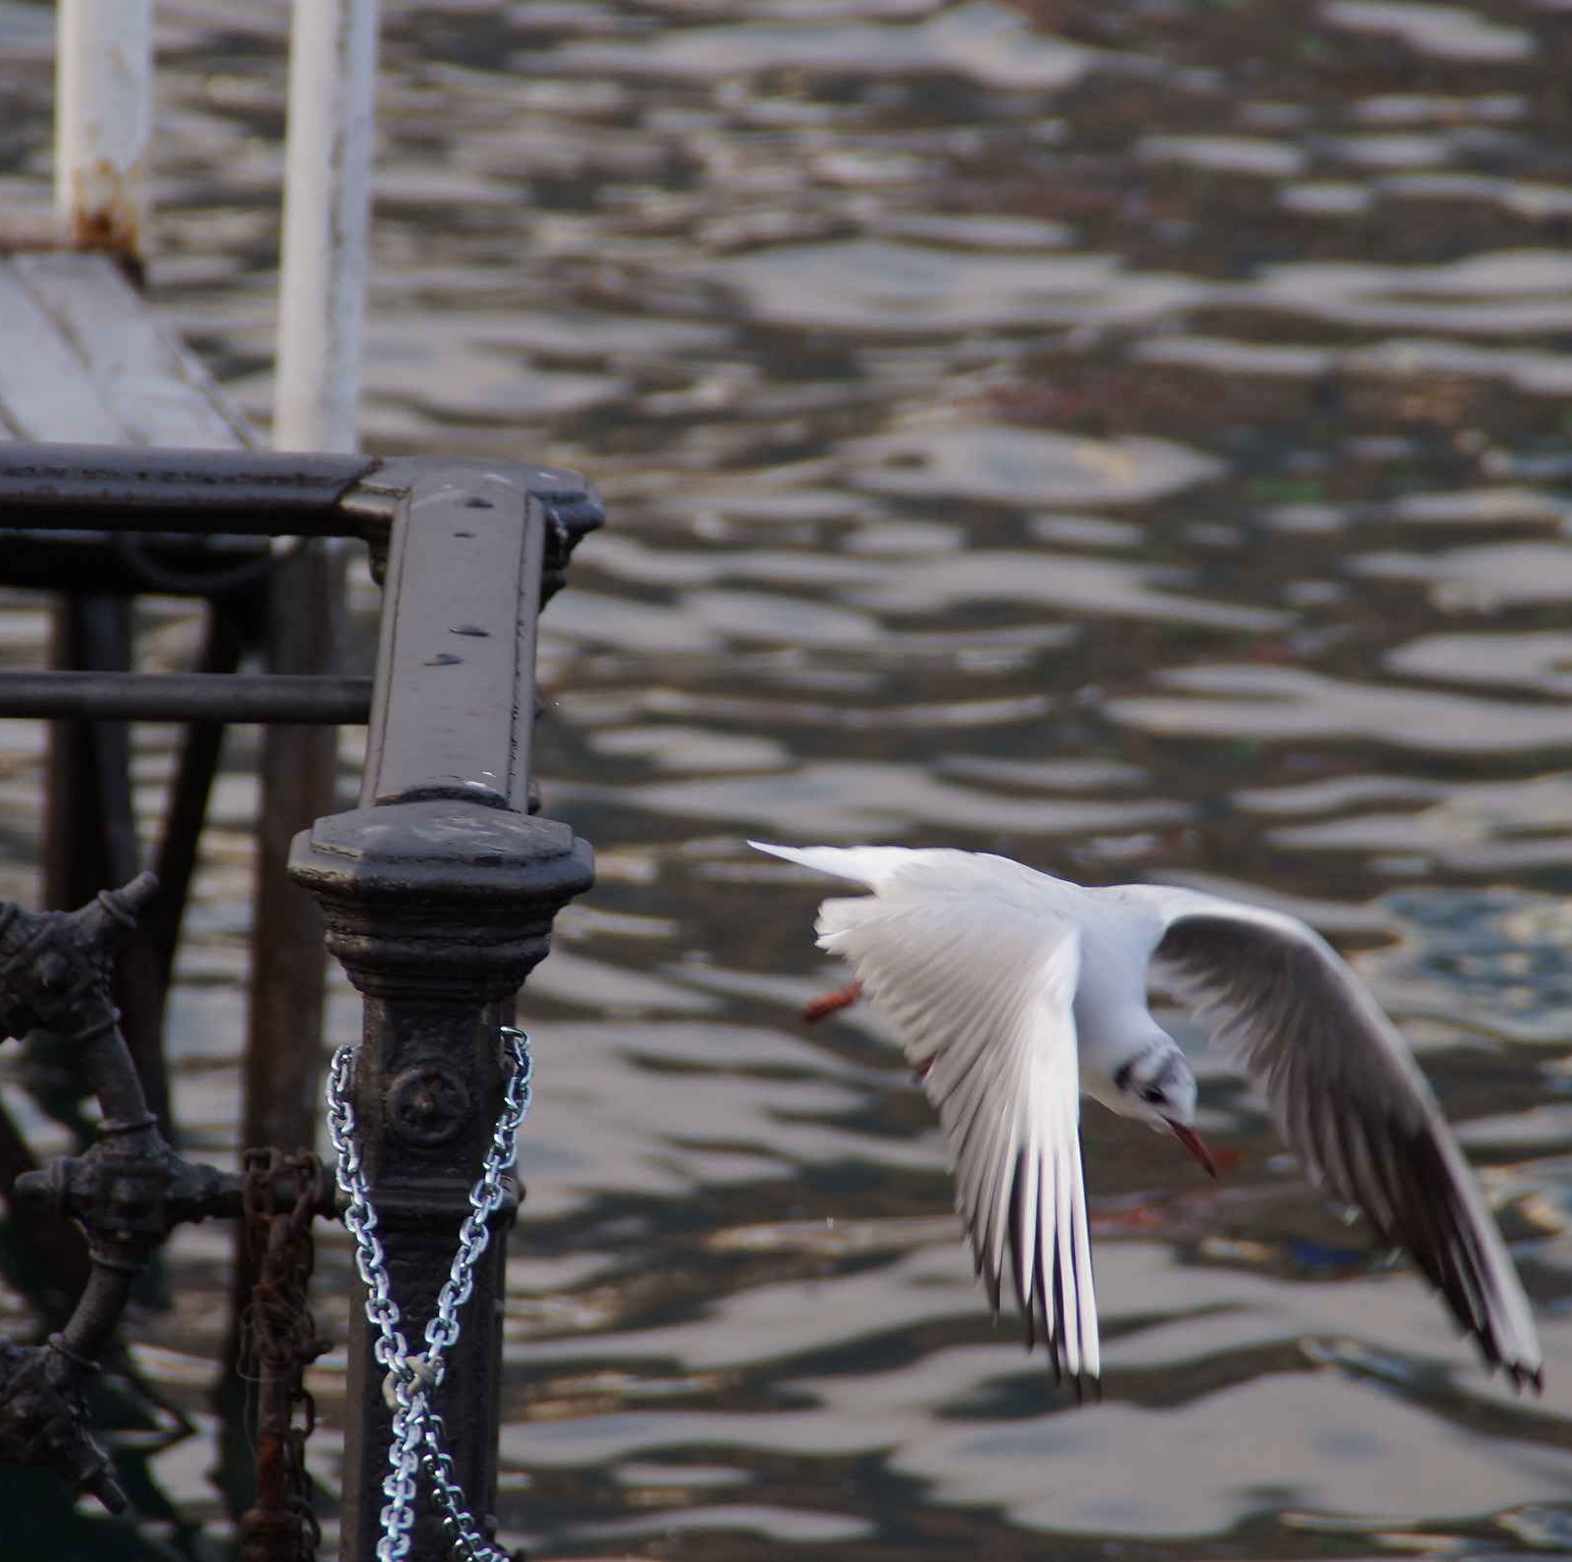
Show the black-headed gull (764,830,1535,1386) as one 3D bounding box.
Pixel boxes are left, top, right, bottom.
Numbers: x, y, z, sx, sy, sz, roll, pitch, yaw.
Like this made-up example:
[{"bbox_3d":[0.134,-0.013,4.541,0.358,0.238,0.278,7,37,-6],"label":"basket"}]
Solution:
[{"bbox_3d":[0.144,0.173,10.500,0.385,0.255,0.550,15,8,28],"label":"black-headed gull"}]

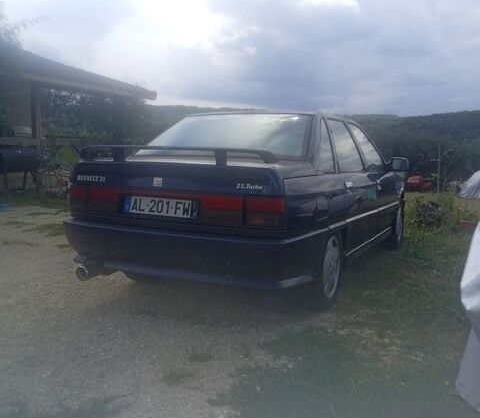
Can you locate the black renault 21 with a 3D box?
[{"bbox_3d":[0.497,-0.150,5.020,1.750,1.400,4.500,4,7,26],"label":"black renault 21"}]

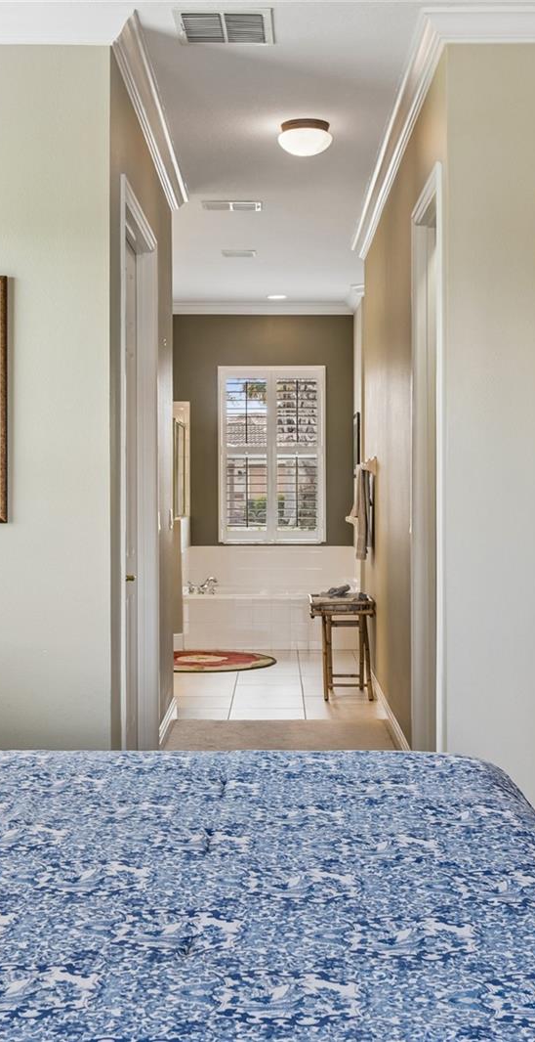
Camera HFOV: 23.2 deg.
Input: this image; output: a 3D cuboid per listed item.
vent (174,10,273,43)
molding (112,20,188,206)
[{"bbox_3d":[-0.151,-1.816,4.813,0.361,0.022,0.358,0,1,0],"label":"vent"},{"bbox_3d":[-0.510,-1.801,6.098,0.106,0.111,2.873,0,1,0],"label":"molding"}]

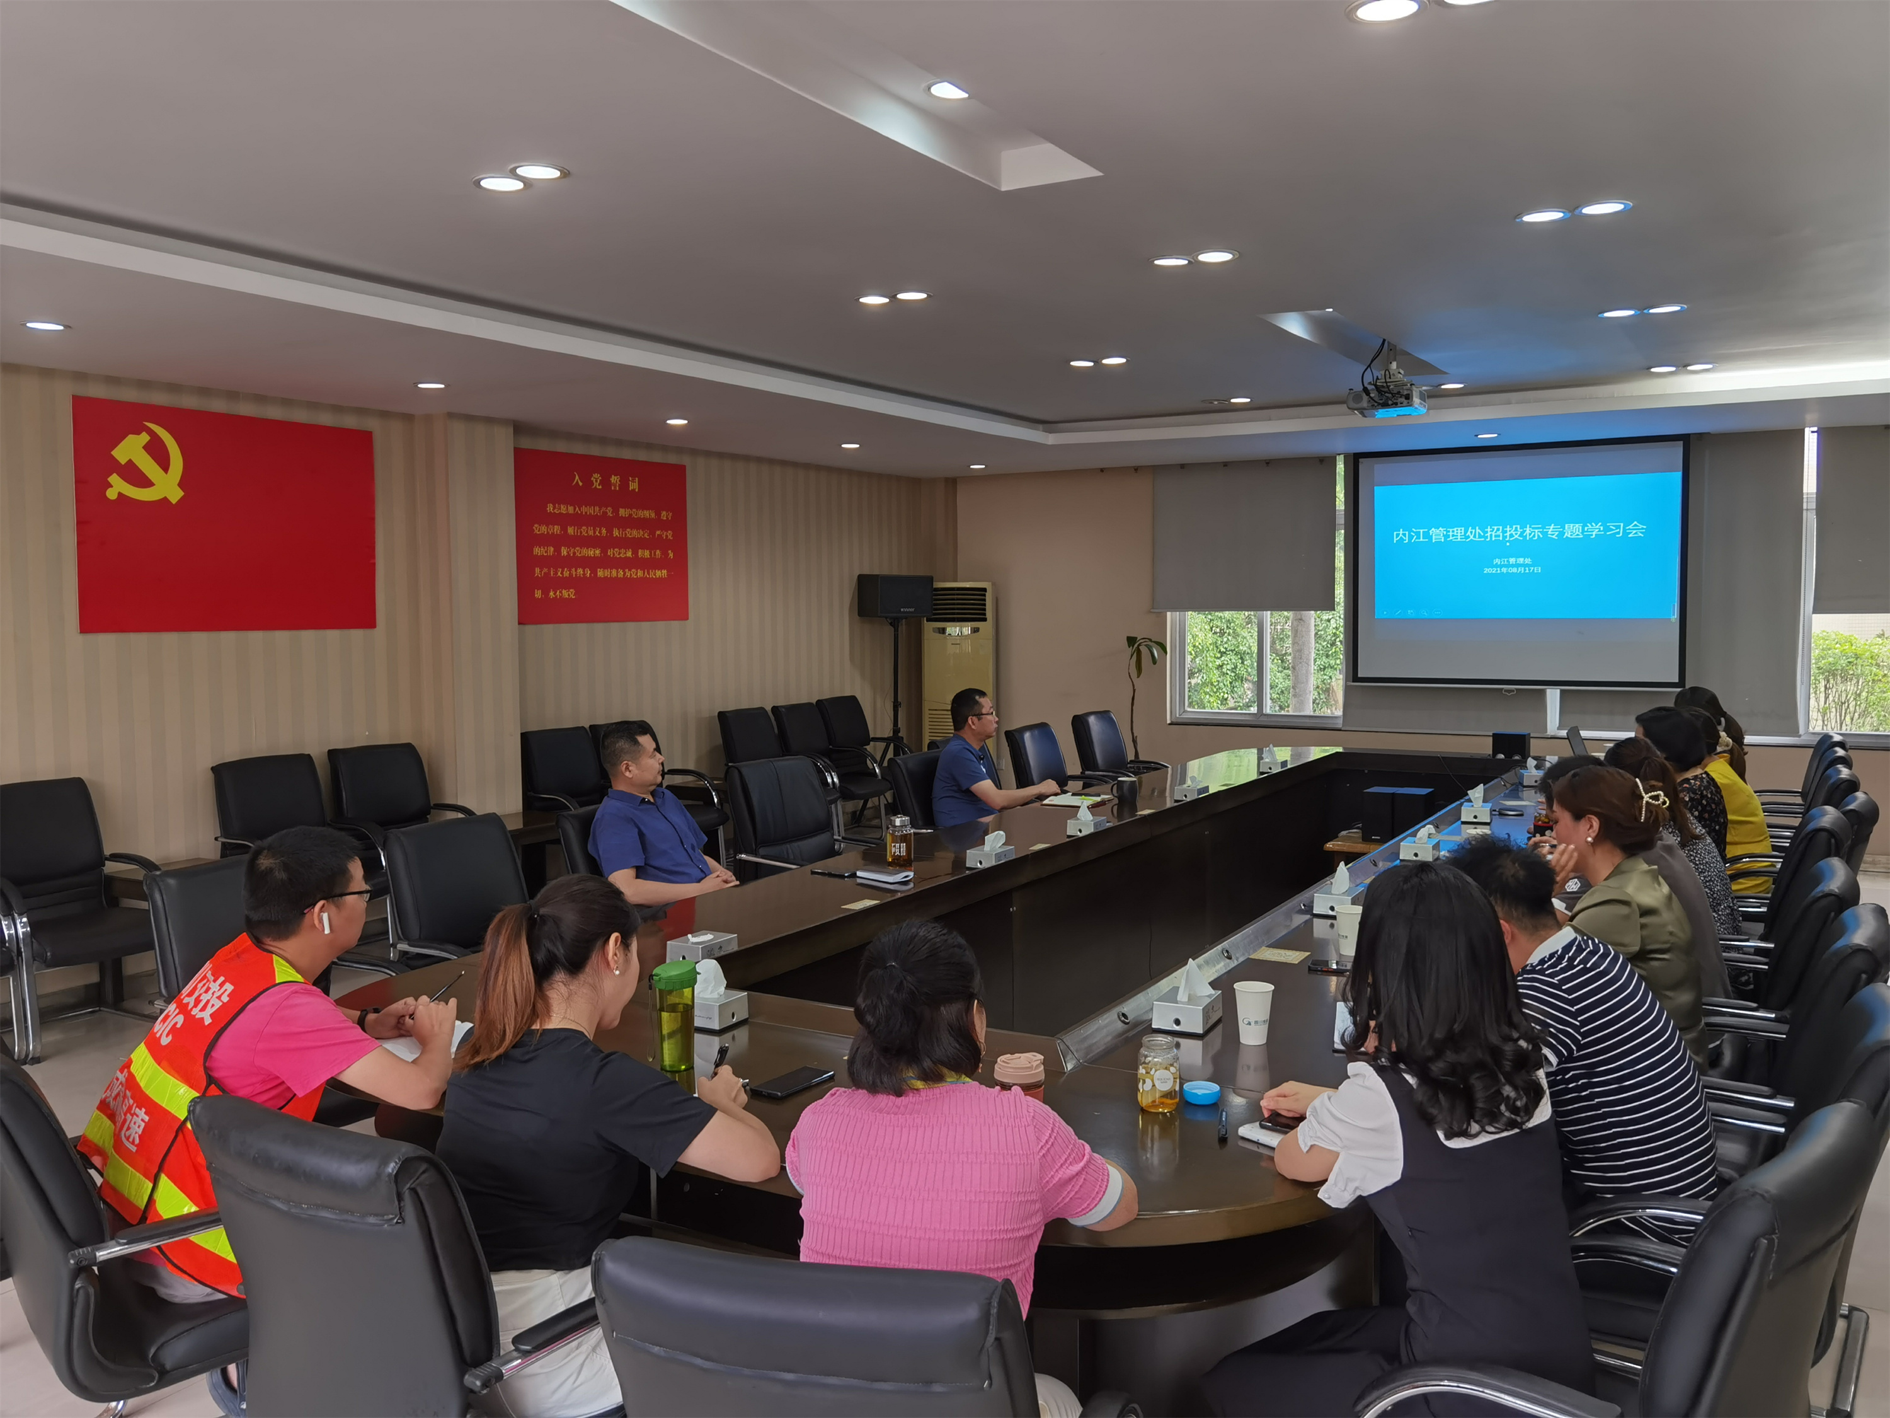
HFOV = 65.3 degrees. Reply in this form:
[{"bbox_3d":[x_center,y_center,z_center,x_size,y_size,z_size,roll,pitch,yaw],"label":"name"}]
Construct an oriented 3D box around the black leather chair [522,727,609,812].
[{"bbox_3d":[-1.935,0.603,7.857,0.610,0.970,0.570,2,5,32],"label":"black leather chair"}]

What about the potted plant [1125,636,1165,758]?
[{"bbox_3d":[1.384,0.177,10.269,0.290,1.400,0.290,2,5,31],"label":"potted plant"}]

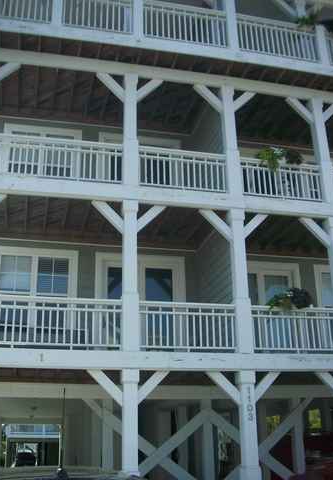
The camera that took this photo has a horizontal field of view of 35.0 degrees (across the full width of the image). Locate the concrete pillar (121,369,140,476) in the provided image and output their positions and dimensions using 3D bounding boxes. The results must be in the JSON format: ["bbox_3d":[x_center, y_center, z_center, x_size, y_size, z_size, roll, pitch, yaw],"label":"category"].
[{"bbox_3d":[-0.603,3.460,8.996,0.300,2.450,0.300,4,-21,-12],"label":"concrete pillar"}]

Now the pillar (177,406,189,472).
[{"bbox_3d":[0.421,5.456,13.808,0.220,2.200,0.220,4,-21,-12],"label":"pillar"}]

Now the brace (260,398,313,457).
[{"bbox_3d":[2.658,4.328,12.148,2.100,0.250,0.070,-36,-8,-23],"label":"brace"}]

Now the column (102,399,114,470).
[{"bbox_3d":[-1.208,4.475,10.941,0.200,2.233,0.200,4,-20,-12],"label":"column"}]

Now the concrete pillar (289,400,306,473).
[{"bbox_3d":[2.983,4.733,11.855,0.200,2.233,0.200,4,-20,-12],"label":"concrete pillar"}]

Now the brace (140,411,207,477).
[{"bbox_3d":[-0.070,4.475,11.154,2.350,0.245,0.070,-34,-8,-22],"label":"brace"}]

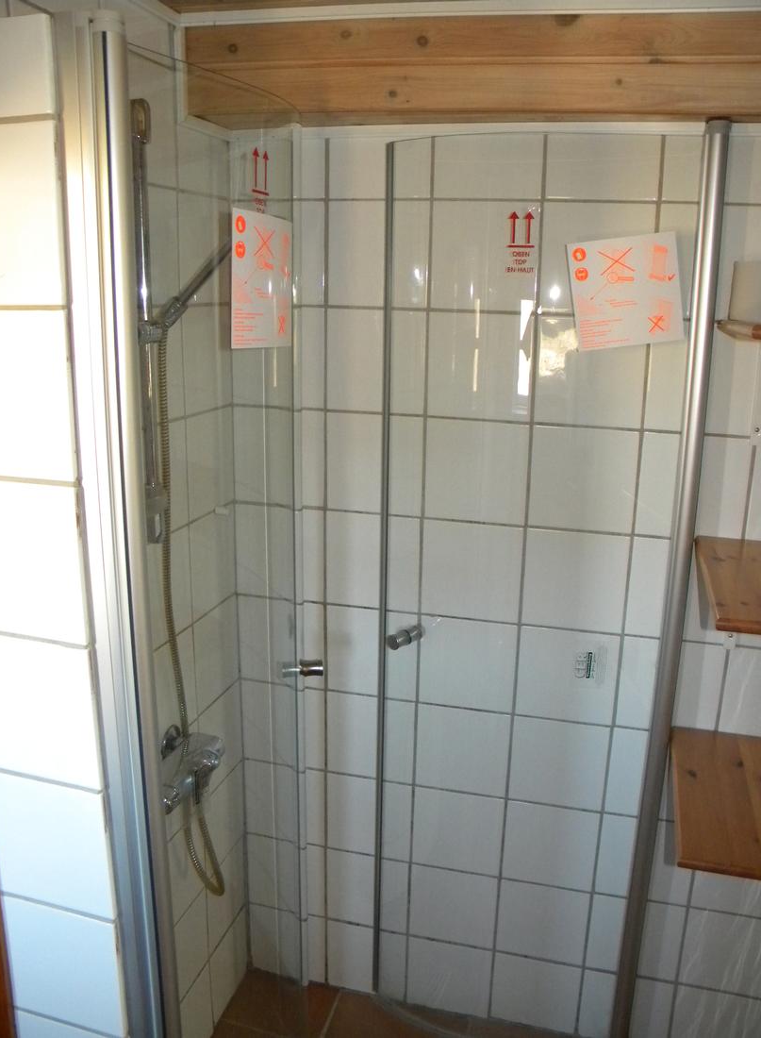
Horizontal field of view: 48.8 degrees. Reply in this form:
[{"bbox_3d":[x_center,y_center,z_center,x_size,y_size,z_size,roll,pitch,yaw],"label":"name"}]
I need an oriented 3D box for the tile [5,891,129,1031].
[{"bbox_3d":[-0.446,0.629,1.185,0.187,0.197,0.012,5,15,13],"label":"tile"}]

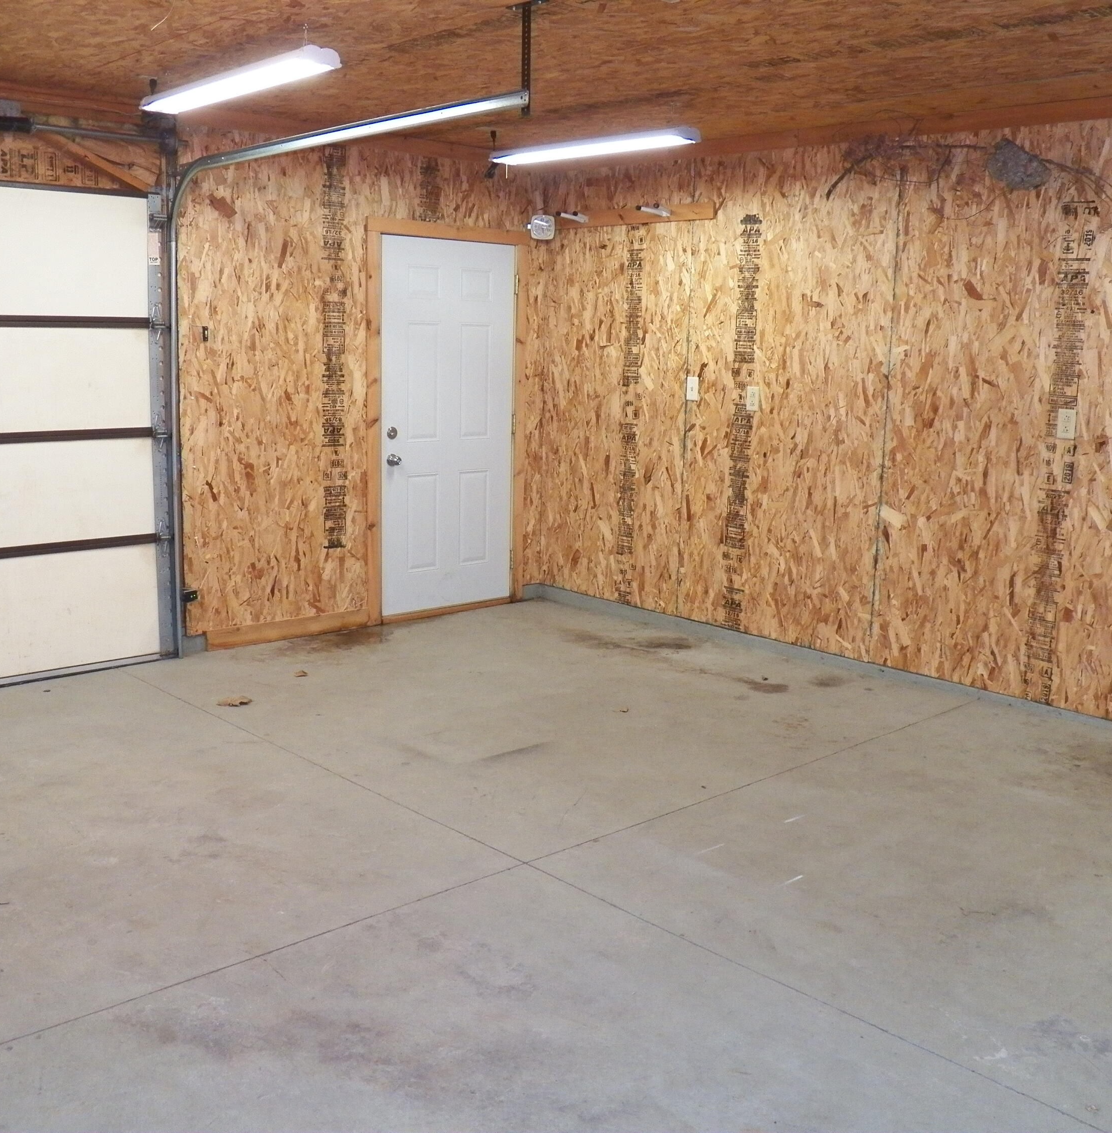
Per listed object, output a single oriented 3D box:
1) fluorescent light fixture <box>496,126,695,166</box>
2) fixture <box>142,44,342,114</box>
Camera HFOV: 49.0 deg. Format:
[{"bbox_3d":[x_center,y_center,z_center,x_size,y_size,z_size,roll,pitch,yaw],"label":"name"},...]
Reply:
[{"bbox_3d":[0.153,-1.994,5.781,0.188,0.066,1.211,-9,14,-44],"label":"fluorescent light fixture"},{"bbox_3d":[-1.153,-1.720,4.312,0.172,0.066,1.240,-7,14,-40],"label":"fixture"}]

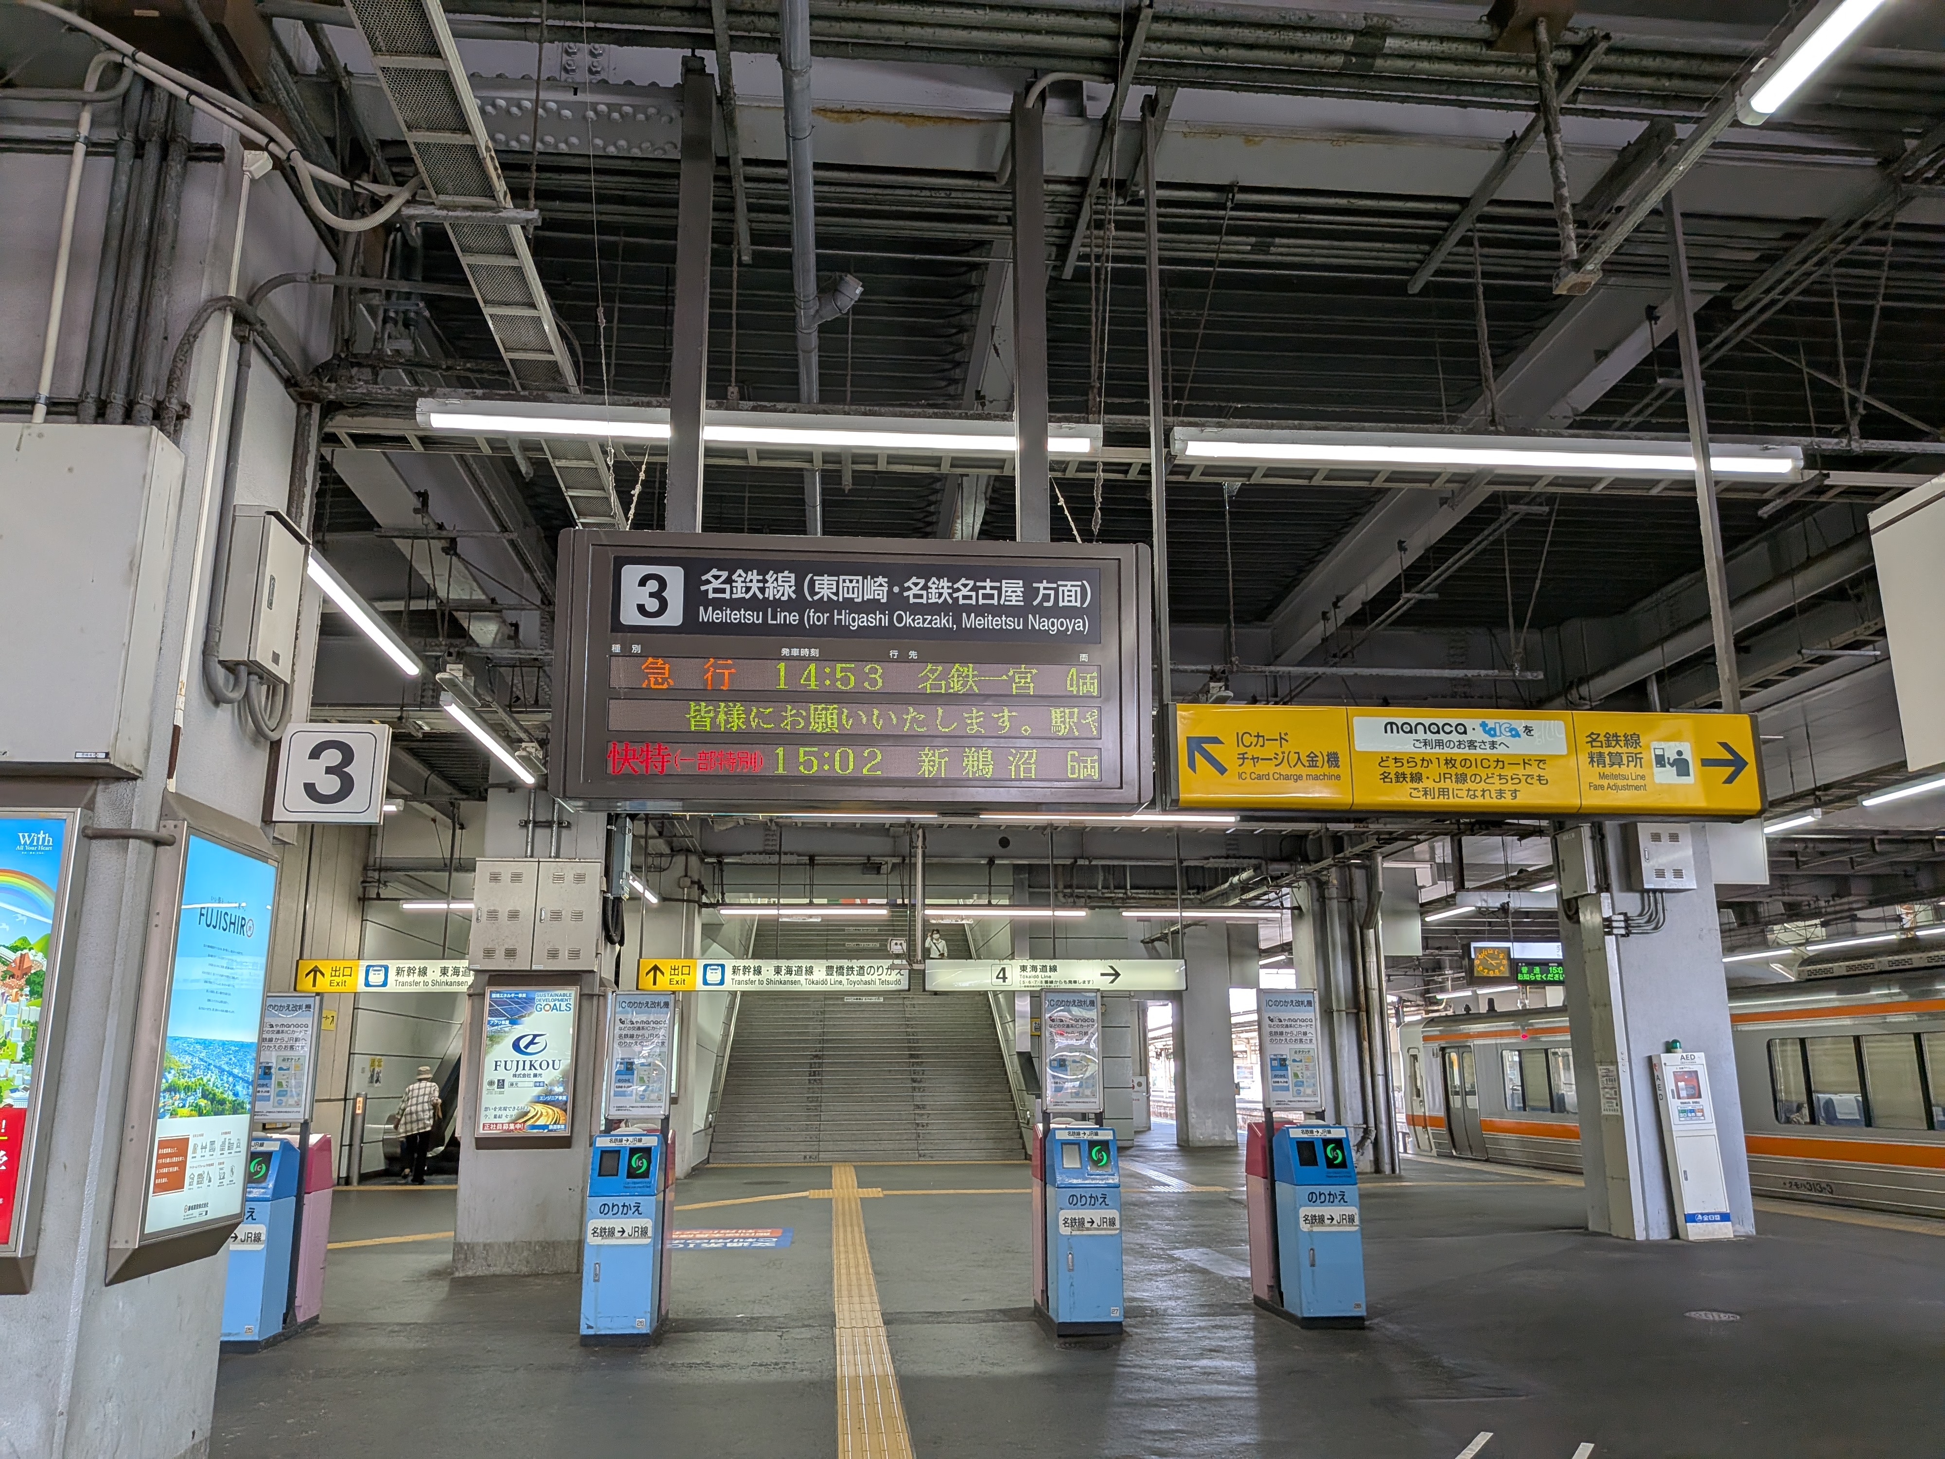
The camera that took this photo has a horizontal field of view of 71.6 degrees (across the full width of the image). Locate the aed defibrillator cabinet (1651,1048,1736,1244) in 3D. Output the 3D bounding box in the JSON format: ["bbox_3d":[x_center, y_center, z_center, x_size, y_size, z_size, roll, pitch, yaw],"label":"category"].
[{"bbox_3d":[6.160,3.546,11.555,0.395,1.510,0.230,1,-13,-6],"label":"aed defibrillator cabinet"}]

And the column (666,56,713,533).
[{"bbox_3d":[-0.978,-1.516,4.705,0.100,1.880,0.100,1,-13,-6],"label":"column"}]

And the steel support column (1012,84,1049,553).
[{"bbox_3d":[0.205,-1.466,4.813,0.100,1.820,0.100,1,-13,-6],"label":"steel support column"}]

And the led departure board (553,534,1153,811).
[{"bbox_3d":[-0.373,-0.164,4.456,1.870,0.870,0.280,1,-13,-6],"label":"led departure board"}]

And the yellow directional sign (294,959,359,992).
[{"bbox_3d":[-7.260,2.795,15.203,0.708,0.363,0.170,1,-14,-6],"label":"yellow directional sign"}]

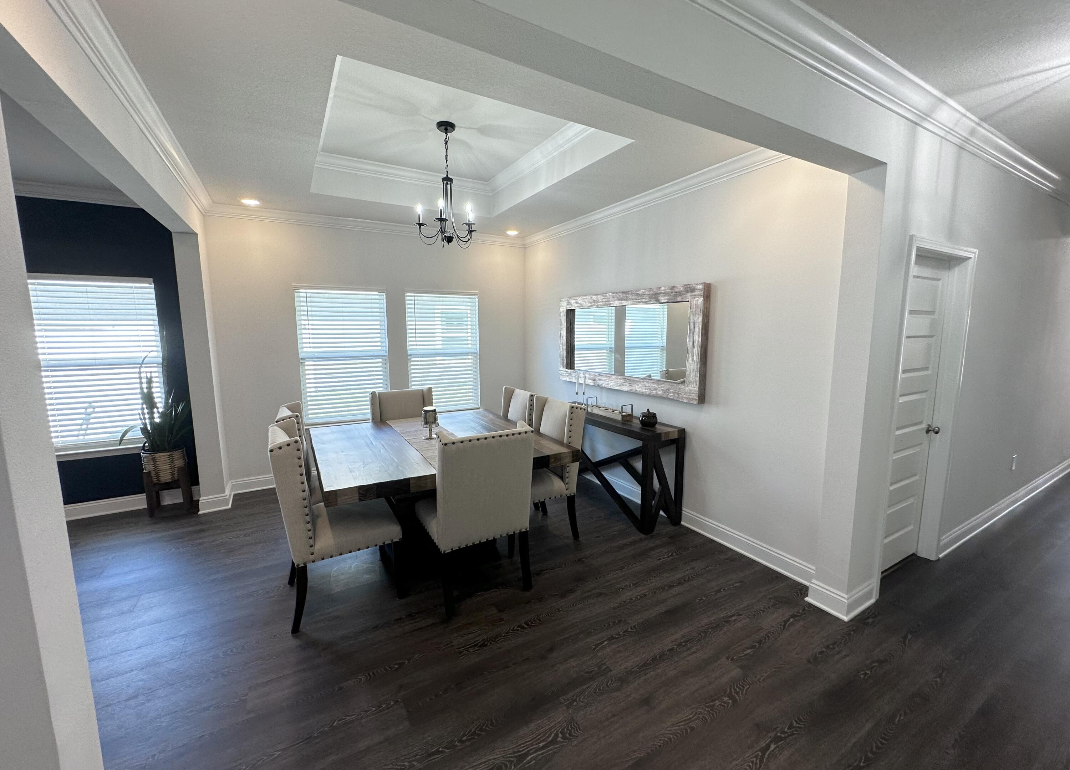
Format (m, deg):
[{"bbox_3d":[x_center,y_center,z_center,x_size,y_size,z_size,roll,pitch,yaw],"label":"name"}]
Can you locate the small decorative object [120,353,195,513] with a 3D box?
[{"bbox_3d":[-3.307,0.437,3.814,0.436,1.411,0.380,-5,9,-30],"label":"small decorative object"}]

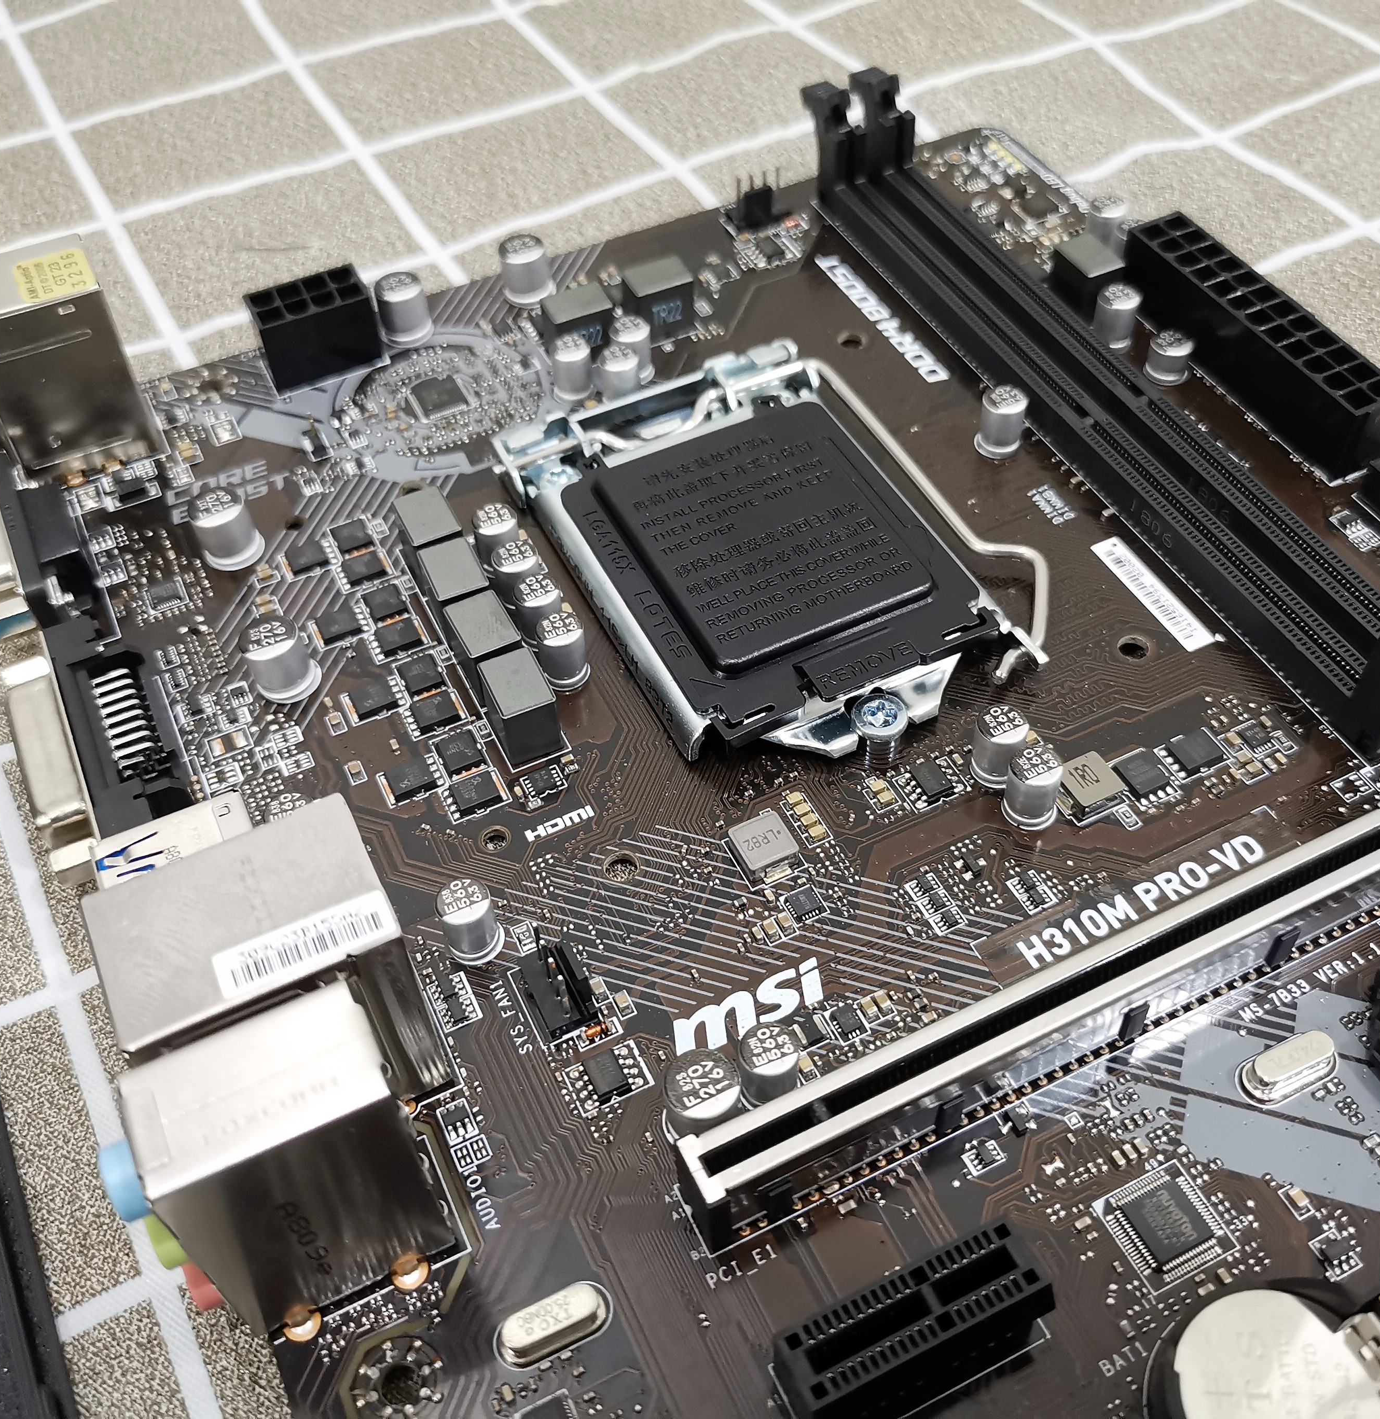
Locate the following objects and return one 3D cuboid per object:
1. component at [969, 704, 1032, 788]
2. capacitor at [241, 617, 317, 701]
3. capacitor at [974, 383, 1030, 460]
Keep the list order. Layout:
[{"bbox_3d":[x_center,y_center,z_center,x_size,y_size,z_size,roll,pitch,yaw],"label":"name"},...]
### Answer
[{"bbox_3d":[0.038,0.005,0.182,0.006,0.009,0.006,-1,51,1],"label":"component"},{"bbox_3d":[-0.054,-0.007,0.195,0.008,0.008,0.008,-1,51,1],"label":"capacitor"},{"bbox_3d":[0.047,-0.043,0.220,0.007,0.008,0.007,-1,51,1],"label":"capacitor"}]

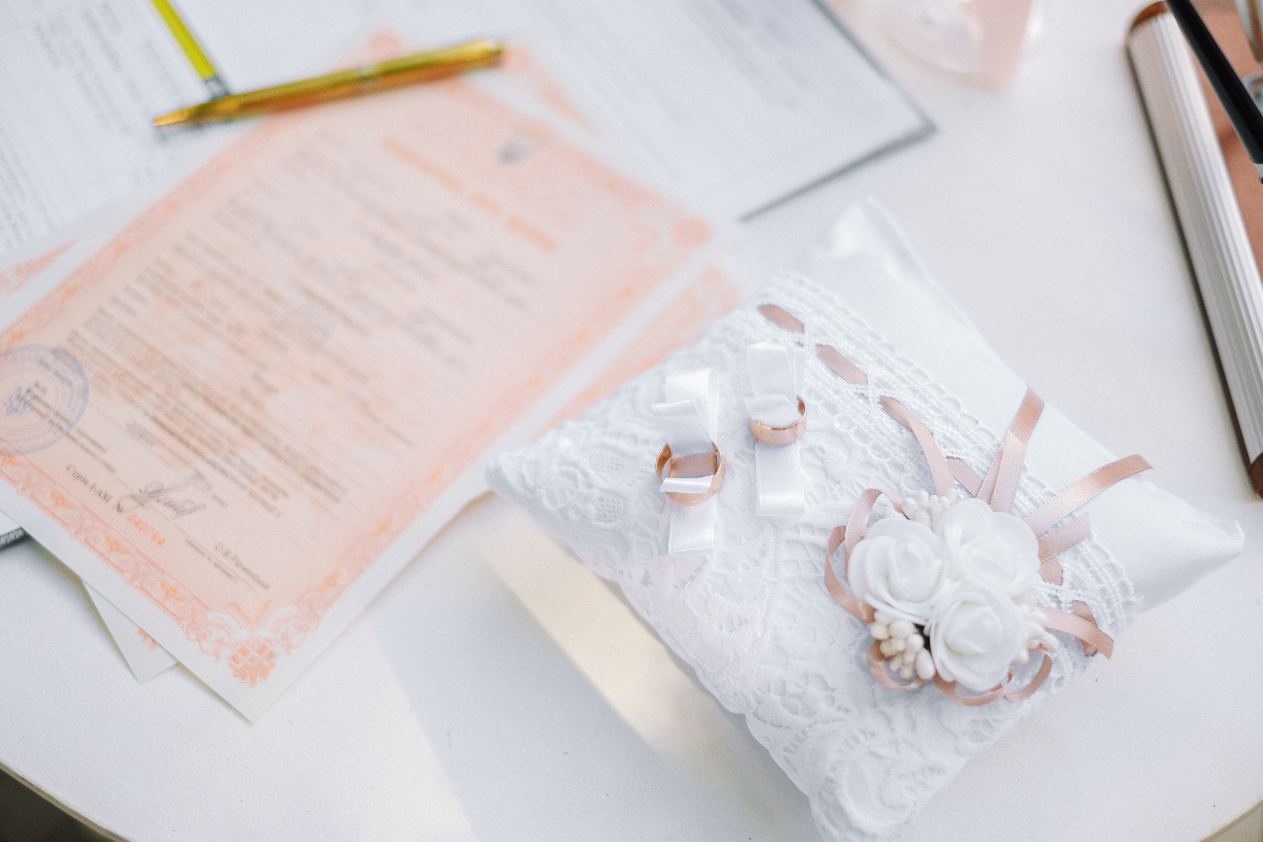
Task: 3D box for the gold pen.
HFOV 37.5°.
[{"bbox_3d":[-0.119,-0.132,0.735,0.140,0.010,0.010,-13,58,-9],"label":"gold pen"}]

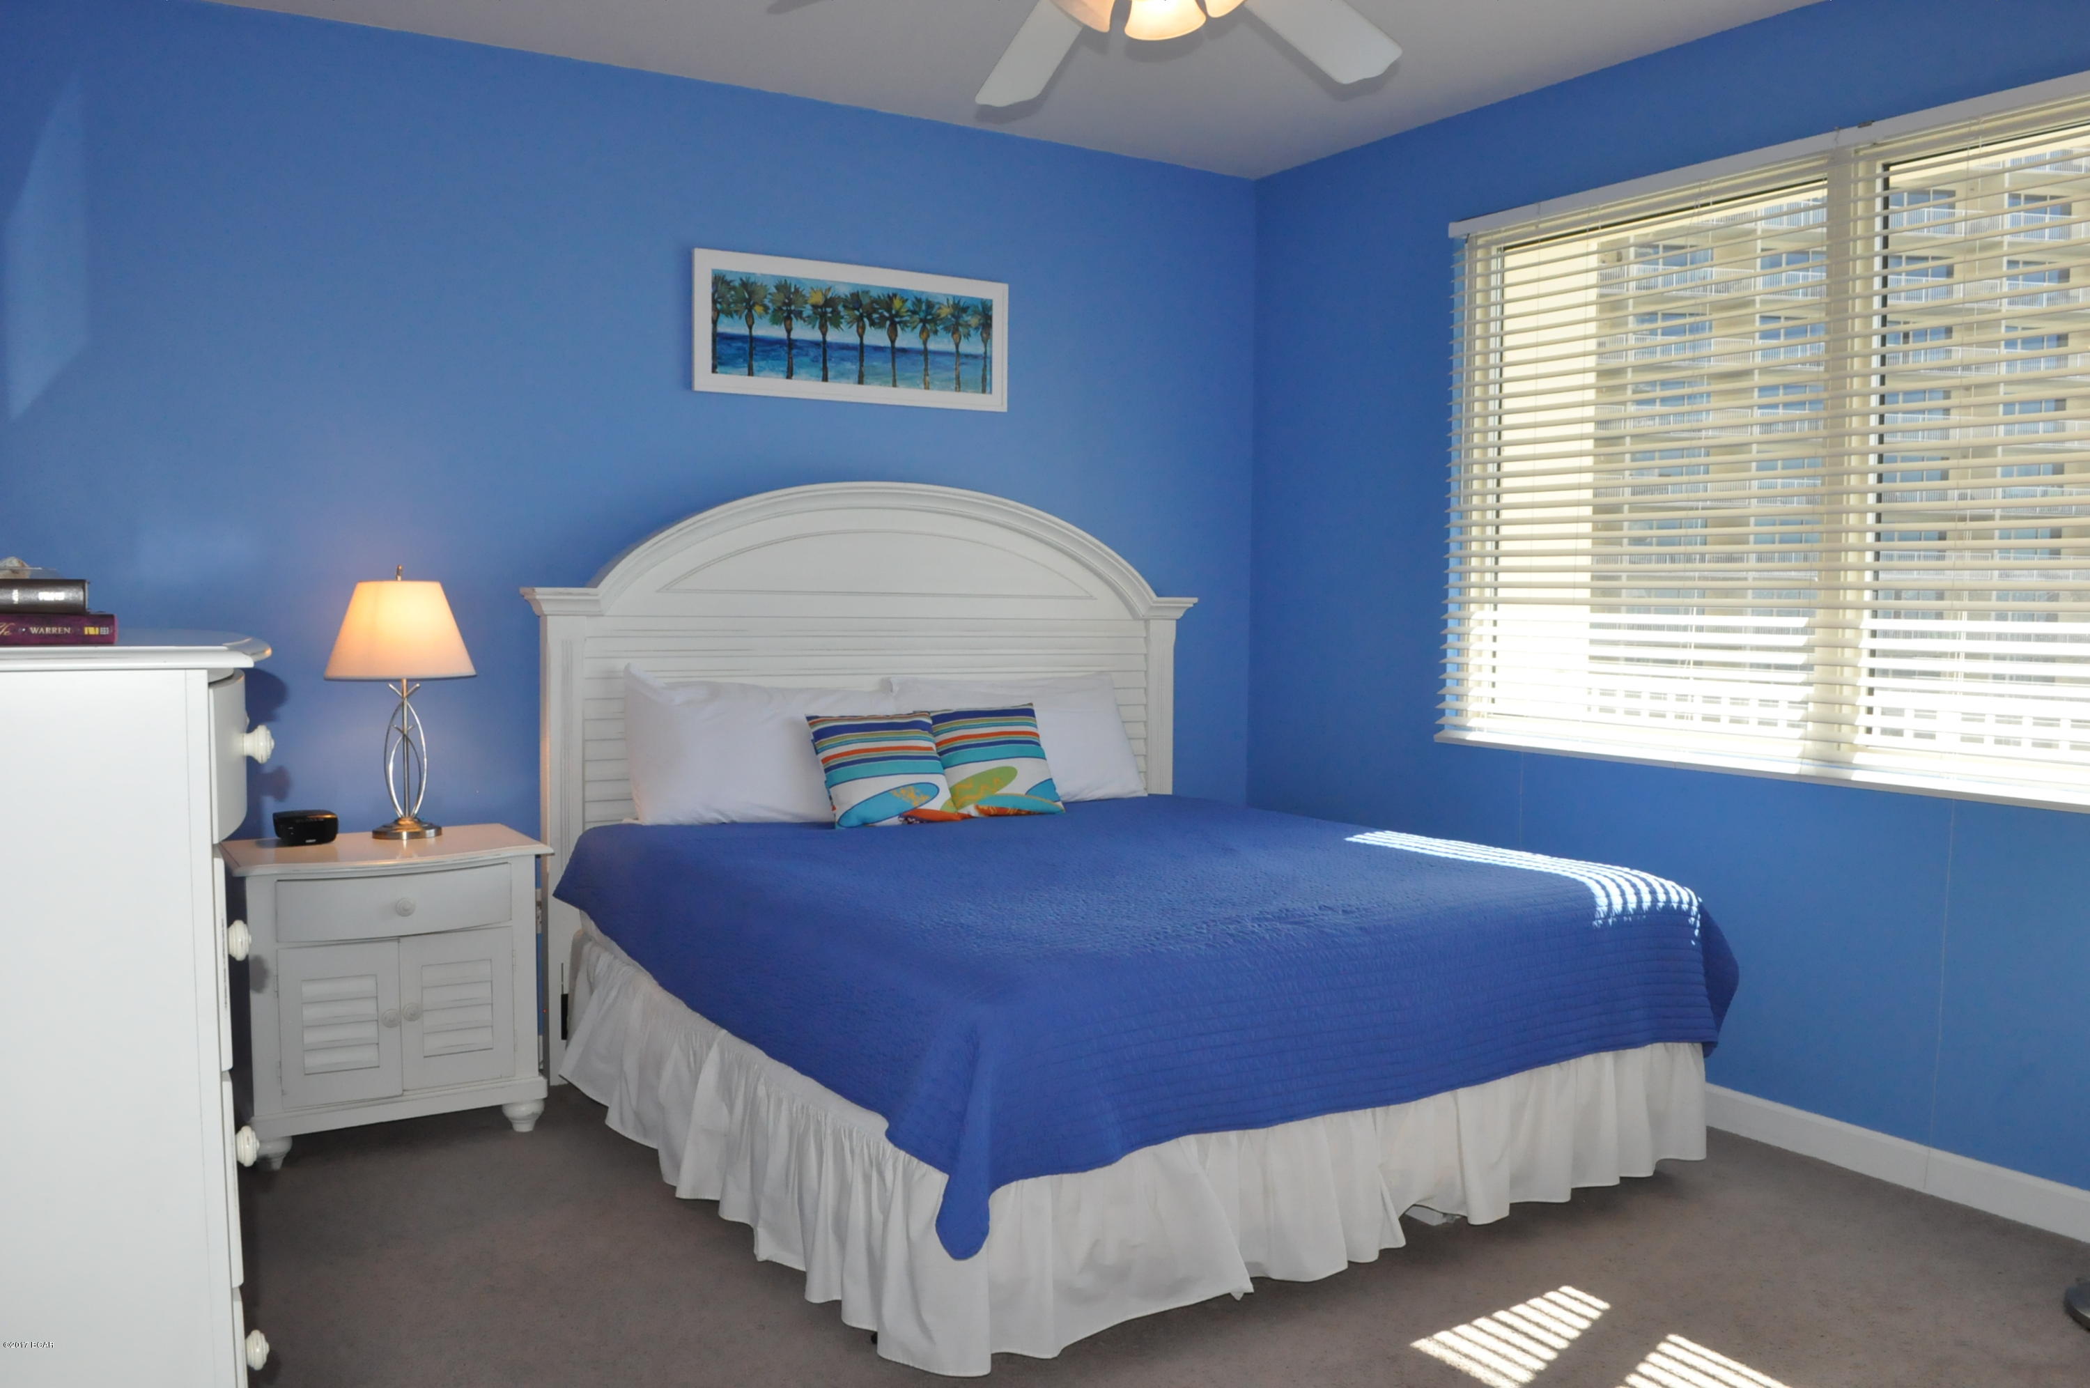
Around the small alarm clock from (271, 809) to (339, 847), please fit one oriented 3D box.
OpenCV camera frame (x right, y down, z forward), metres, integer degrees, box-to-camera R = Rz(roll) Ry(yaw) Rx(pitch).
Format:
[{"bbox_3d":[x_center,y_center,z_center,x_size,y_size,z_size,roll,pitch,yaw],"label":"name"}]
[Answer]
[{"bbox_3d":[-1.811,0.325,3.828,0.155,0.078,0.100,-2,4,-30],"label":"small alarm clock"}]

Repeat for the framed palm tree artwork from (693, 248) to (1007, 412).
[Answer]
[{"bbox_3d":[-0.548,-1.044,4.574,0.980,0.382,0.035,-2,4,-30],"label":"framed palm tree artwork"}]

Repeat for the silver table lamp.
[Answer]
[{"bbox_3d":[-1.599,0.023,3.901,0.356,0.675,0.356,-2,4,-30],"label":"silver table lamp"}]

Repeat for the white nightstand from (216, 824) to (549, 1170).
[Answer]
[{"bbox_3d":[-1.595,0.714,3.786,0.690,0.690,0.480,-2,4,-30],"label":"white nightstand"}]

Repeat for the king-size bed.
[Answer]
[{"bbox_3d":[0.084,0.253,3.860,2.150,1.630,2.020,-2,4,-32],"label":"king-size bed"}]

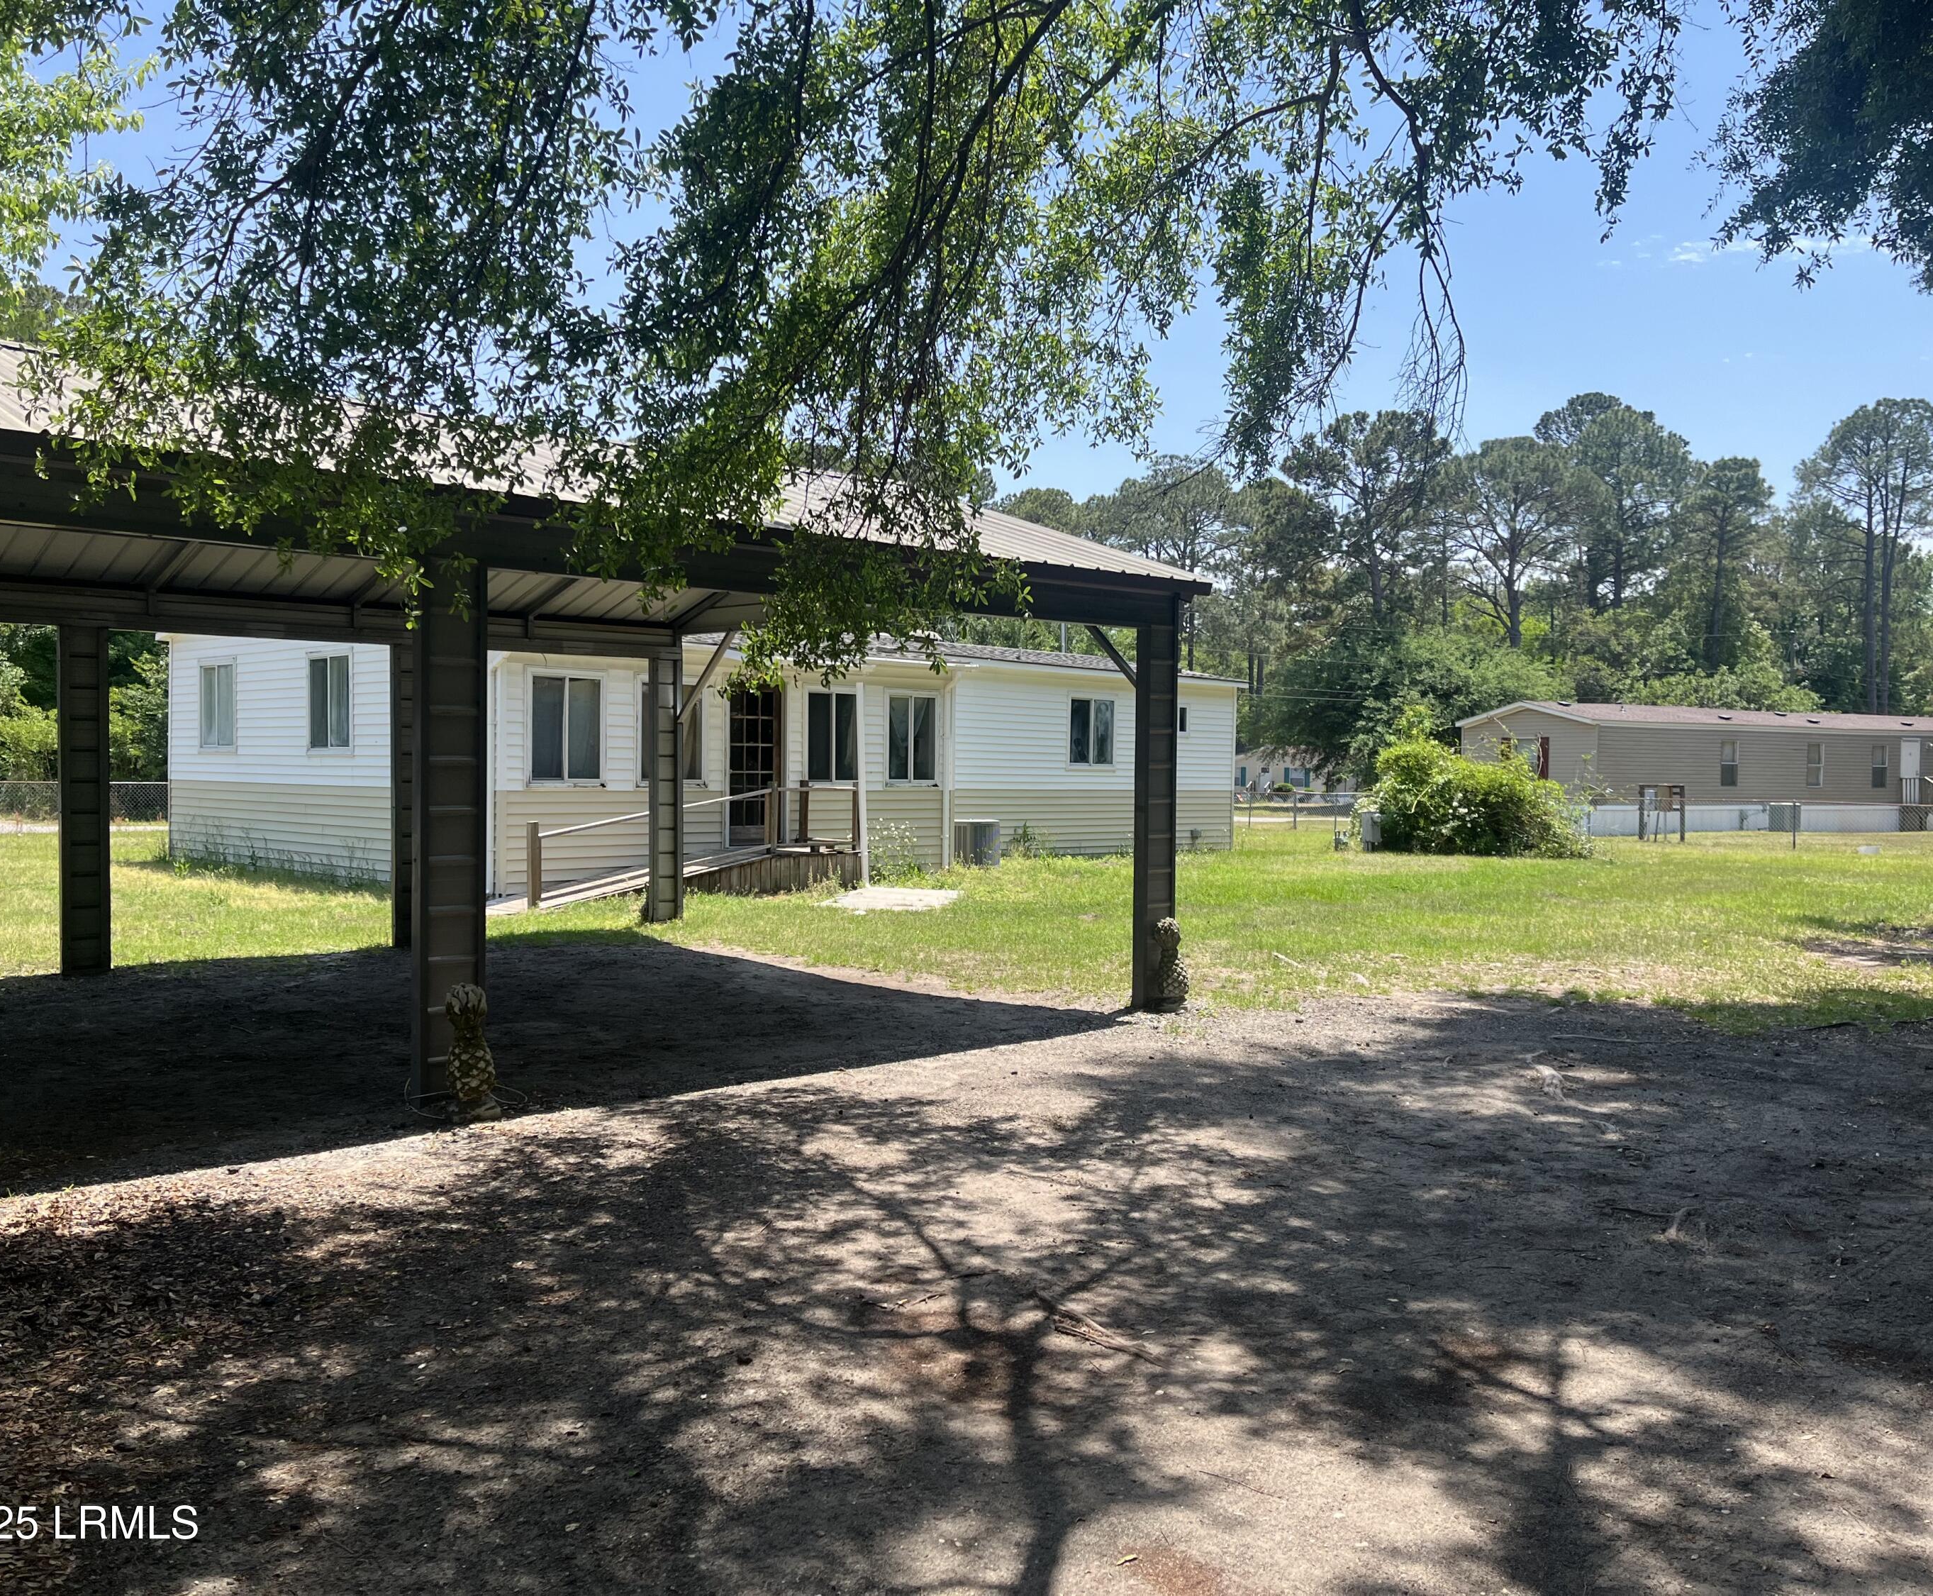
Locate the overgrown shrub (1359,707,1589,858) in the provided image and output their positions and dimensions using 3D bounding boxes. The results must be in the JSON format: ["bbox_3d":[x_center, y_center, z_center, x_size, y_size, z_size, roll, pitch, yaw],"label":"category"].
[{"bbox_3d":[10.510,-0.335,32.981,4.400,2.900,3.600,1,1,18],"label":"overgrown shrub"}]

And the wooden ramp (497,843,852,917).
[{"bbox_3d":[-3.657,0.866,18.416,1.623,0.540,5.100,2,1,43],"label":"wooden ramp"}]

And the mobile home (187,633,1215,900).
[{"bbox_3d":[-2.492,-1.028,27.452,9.337,4.047,18.059,2,1,43],"label":"mobile home"}]

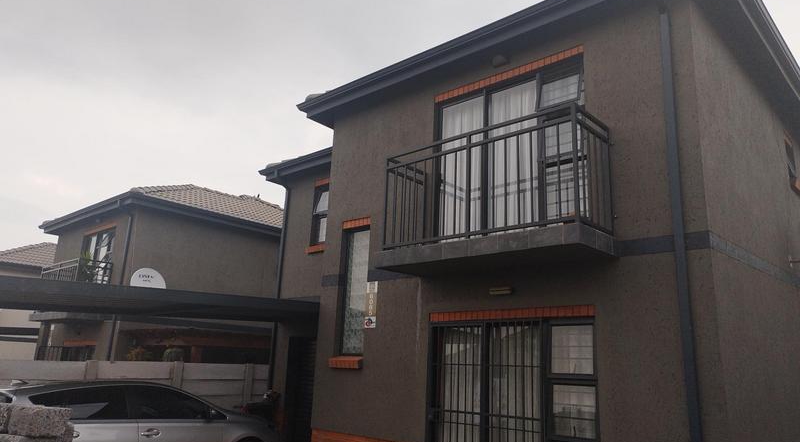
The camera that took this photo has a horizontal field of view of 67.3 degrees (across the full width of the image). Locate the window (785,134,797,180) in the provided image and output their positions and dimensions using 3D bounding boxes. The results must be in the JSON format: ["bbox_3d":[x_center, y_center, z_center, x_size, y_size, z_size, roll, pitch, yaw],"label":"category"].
[{"bbox_3d":[5.480,-0.806,8.422,0.090,0.600,0.600,-11,-19,42],"label":"window"}]

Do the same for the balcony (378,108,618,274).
[{"bbox_3d":[0.925,-0.192,6.411,2.490,1.320,0.800,-11,-19,42],"label":"balcony"}]

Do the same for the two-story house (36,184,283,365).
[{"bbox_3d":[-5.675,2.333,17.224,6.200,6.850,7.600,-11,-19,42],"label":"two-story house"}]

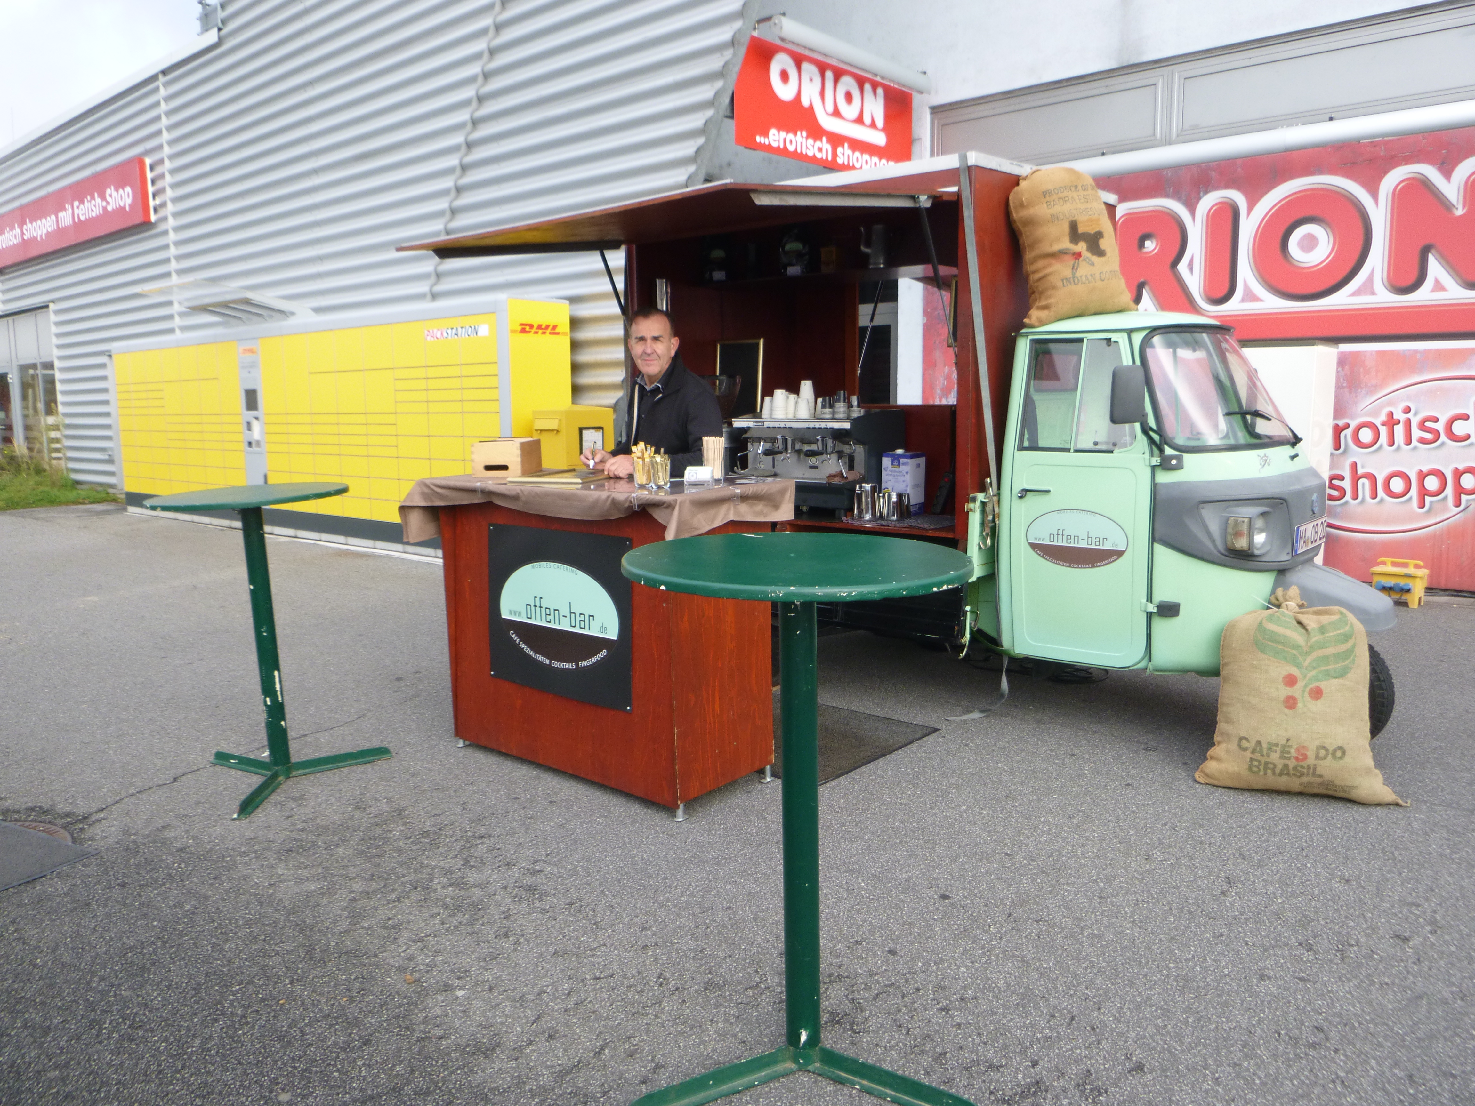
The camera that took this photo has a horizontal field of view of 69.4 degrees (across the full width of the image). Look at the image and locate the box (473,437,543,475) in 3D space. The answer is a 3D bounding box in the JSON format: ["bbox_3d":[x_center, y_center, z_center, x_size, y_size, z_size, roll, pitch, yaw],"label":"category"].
[{"bbox_3d":[-0.999,-0.418,4.651,0.215,0.145,0.340,0,8,6],"label":"box"}]

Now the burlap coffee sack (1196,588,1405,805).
[{"bbox_3d":[2.021,0.482,3.848,0.630,0.700,0.310,3,9,24],"label":"burlap coffee sack"}]

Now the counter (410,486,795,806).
[{"bbox_3d":[-0.542,0.278,4.161,1.450,1.120,0.670,6,11,40],"label":"counter"}]

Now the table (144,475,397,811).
[{"bbox_3d":[-1.823,0.328,4.045,0.730,1.110,0.730,-1,8,0],"label":"table"}]

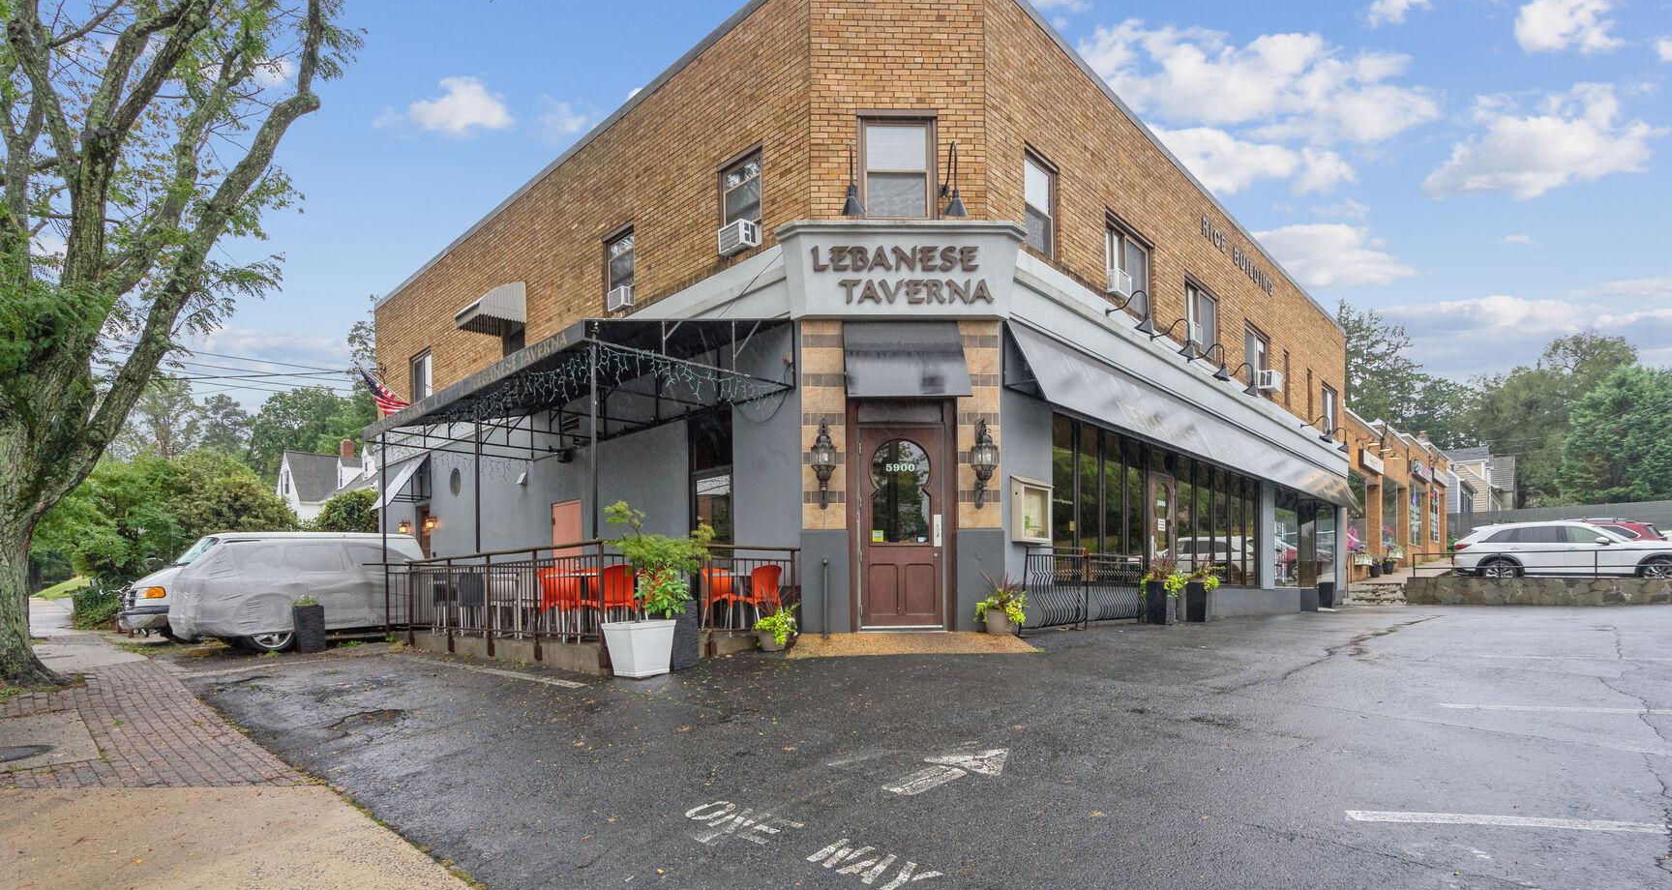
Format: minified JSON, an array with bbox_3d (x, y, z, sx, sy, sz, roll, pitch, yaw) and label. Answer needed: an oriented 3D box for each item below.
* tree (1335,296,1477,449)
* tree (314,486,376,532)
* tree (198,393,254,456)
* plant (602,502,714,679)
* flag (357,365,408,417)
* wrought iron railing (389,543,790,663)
[{"bbox_3d":[36.199,-1.655,50.000,8.800,15.500,8.200,0,-9,0],"label":"tree"},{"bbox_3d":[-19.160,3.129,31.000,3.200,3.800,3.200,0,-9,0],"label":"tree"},{"bbox_3d":[-47.965,2.667,62.000,5.200,13.500,5.200,0,-9,0],"label":"tree"},{"bbox_3d":[-1.717,1.396,7.600,1.050,1.660,1.000,0,-9,0],"label":"plant"},{"bbox_3d":[-9.249,-1.072,16.200,0.450,1.100,1.050,-8,-12,43],"label":"flag"},{"bbox_3d":[-3.716,2.120,10.487,7.200,1.300,2.088,-10,-14,43],"label":"wrought iron railing"}]

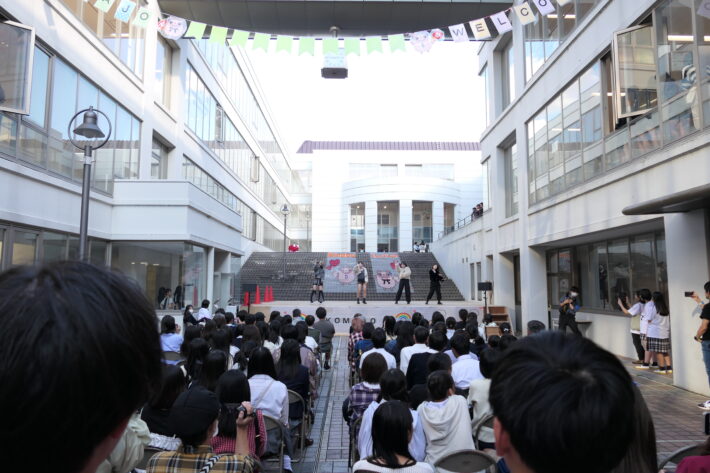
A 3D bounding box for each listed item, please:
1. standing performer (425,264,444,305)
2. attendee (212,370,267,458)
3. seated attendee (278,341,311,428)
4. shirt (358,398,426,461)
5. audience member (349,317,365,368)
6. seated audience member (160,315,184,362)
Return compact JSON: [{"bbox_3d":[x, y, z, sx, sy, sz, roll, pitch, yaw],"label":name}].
[{"bbox_3d":[3.118,1.876,19.151,0.720,1.540,0.480,2,-6,-21],"label":"standing performer"},{"bbox_3d":[-0.736,1.440,3.138,0.450,1.222,0.750,0,-6,-1],"label":"attendee"},{"bbox_3d":[-0.638,1.632,4.989,0.450,1.209,0.750,0,-6,-1],"label":"seated attendee"},{"bbox_3d":[0.230,1.299,3.032,0.430,0.580,0.340,0,-6,-1],"label":"shirt"},{"bbox_3d":[0.080,1.855,7.535,0.450,1.274,0.750,0,-6,-1],"label":"audience member"},{"bbox_3d":[-2.746,1.837,7.517,0.460,1.270,0.720,-1,-6,13],"label":"seated audience member"}]

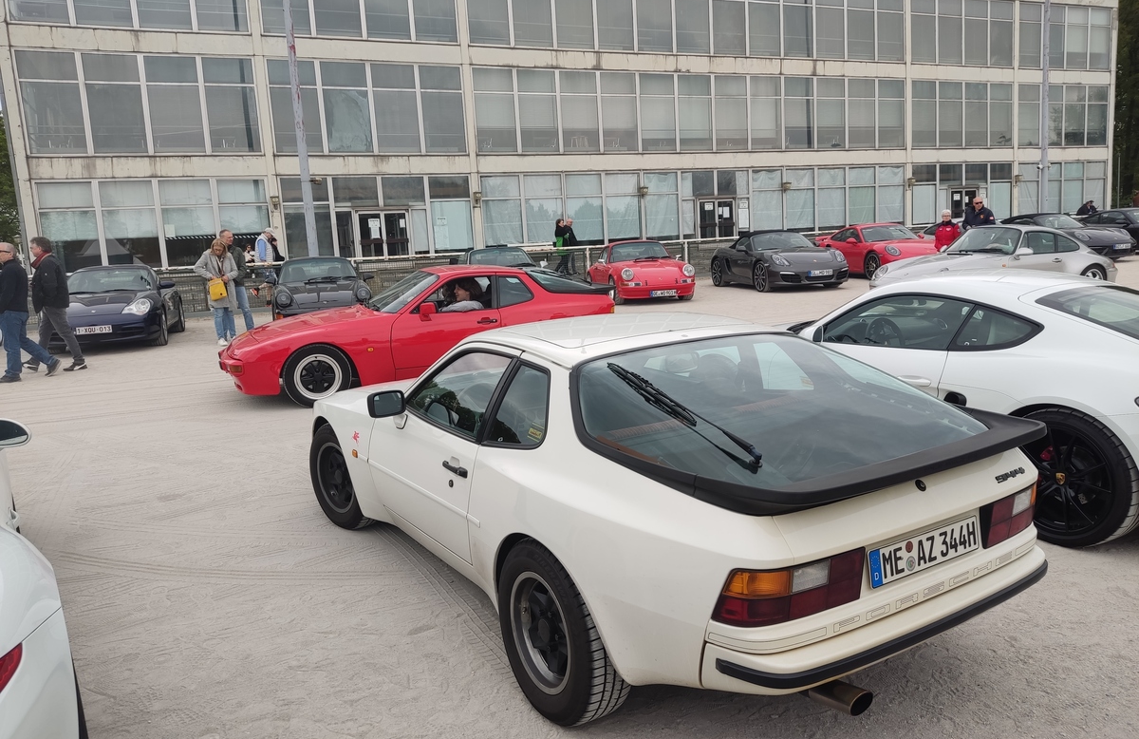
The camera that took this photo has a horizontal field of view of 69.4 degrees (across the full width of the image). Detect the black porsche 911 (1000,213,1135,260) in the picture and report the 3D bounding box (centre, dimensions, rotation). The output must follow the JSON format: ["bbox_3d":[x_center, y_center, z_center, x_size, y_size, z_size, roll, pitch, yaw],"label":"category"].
[{"bbox_3d":[13.200,-3.640,22.700,1.830,1.290,4.490,-6,10,-16],"label":"black porsche 911"}]

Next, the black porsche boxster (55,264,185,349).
[{"bbox_3d":[-7.874,-1.141,14.349,1.800,1.300,4.360,-6,10,-18],"label":"black porsche boxster"}]

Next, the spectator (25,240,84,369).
[{"bbox_3d":[-7.036,-0.885,11.200,0.650,1.770,0.520,-7,10,-22],"label":"spectator"}]

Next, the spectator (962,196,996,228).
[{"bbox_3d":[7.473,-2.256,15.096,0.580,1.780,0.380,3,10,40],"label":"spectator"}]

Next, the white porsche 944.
[{"bbox_3d":[-0.030,0.352,4.176,1.750,1.275,4.200,-9,11,-31],"label":"white porsche 944"}]

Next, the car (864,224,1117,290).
[{"bbox_3d":[6.813,-1.635,13.081,4.250,1.300,1.770,-6,11,-20],"label":"car"}]

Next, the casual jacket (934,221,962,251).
[{"bbox_3d":[7.384,-2.576,16.060,0.540,0.680,0.340,3,10,38],"label":"casual jacket"}]

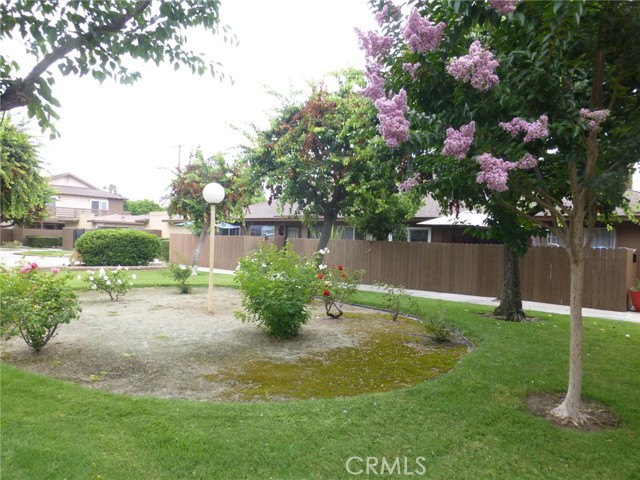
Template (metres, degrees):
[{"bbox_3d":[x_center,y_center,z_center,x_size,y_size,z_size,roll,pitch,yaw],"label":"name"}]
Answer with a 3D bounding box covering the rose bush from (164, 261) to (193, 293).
[{"bbox_3d":[-4.036,1.088,12.700,0.800,0.887,0.750,0,1,-18],"label":"rose bush"}]

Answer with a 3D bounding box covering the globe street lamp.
[{"bbox_3d":[-2.363,0.166,9.800,0.480,2.871,0.480,0,1,-14],"label":"globe street lamp"}]

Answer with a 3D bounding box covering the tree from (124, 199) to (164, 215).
[{"bbox_3d":[-23.462,-2.698,60.000,6.500,5.693,6.200,0,1,-21],"label":"tree"}]

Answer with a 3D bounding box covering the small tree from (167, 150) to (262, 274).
[{"bbox_3d":[-4.090,-1.056,17.200,3.700,4.826,3.600,0,1,-13],"label":"small tree"}]

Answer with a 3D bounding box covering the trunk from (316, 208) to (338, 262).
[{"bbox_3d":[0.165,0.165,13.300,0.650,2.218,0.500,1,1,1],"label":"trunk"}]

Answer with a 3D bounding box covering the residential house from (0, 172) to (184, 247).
[{"bbox_3d":[-23.073,-3.093,45.000,9.500,7.505,14.000,2,2,36],"label":"residential house"}]

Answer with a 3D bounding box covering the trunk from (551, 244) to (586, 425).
[{"bbox_3d":[2.530,0.938,4.500,0.330,1.785,0.330,1,2,29],"label":"trunk"}]

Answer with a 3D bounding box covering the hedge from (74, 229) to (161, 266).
[{"bbox_3d":[-10.269,0.355,22.500,4.200,1.876,3.200,2,2,40],"label":"hedge"}]

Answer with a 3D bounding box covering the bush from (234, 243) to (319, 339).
[{"bbox_3d":[-0.775,0.881,7.900,1.480,1.674,1.400,1,1,-6],"label":"bush"}]

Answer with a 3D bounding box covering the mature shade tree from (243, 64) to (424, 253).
[{"bbox_3d":[0.402,-1.815,13.200,5.300,6.575,5.000,1,1,2],"label":"mature shade tree"}]

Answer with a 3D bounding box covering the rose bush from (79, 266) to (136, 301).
[{"bbox_3d":[-5.460,1.118,11.400,1.450,0.874,1.200,0,1,-26],"label":"rose bush"}]

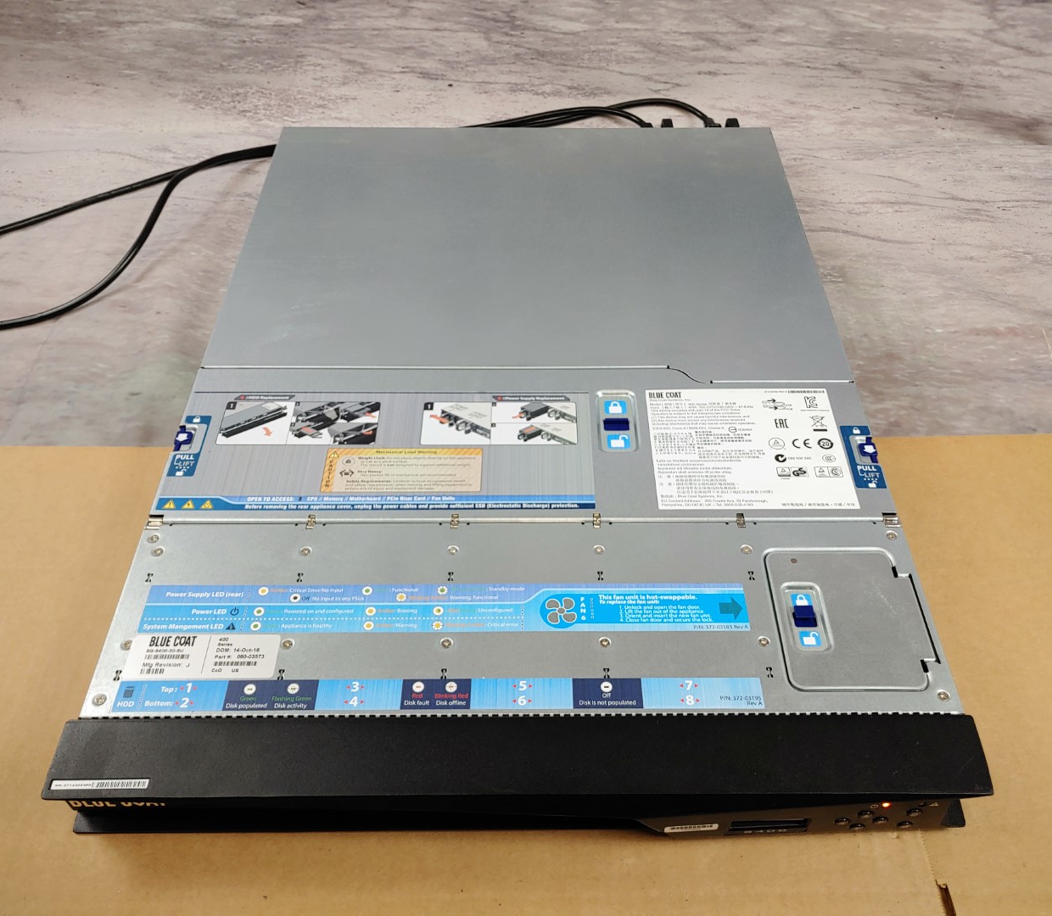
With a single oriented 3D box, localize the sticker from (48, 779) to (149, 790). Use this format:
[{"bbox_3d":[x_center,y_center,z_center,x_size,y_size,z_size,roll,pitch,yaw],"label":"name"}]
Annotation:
[{"bbox_3d":[-0.199,0.153,0.430,0.045,0.001,0.005,0,49,1],"label":"sticker"}]

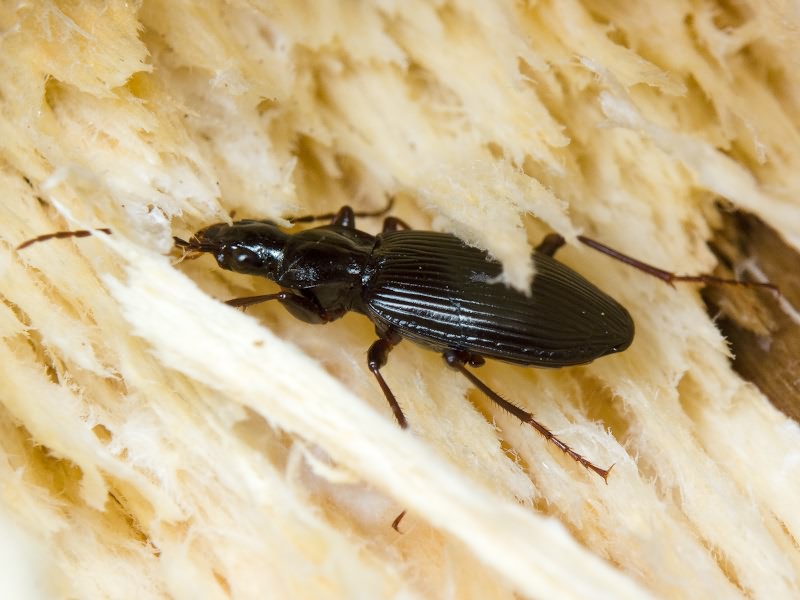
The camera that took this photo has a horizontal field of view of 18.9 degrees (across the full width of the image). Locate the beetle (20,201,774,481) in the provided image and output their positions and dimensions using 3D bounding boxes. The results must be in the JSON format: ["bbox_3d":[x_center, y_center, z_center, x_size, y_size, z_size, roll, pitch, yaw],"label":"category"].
[{"bbox_3d":[0.000,-0.001,0.075,0.023,0.004,0.009,14,55,0],"label":"beetle"}]

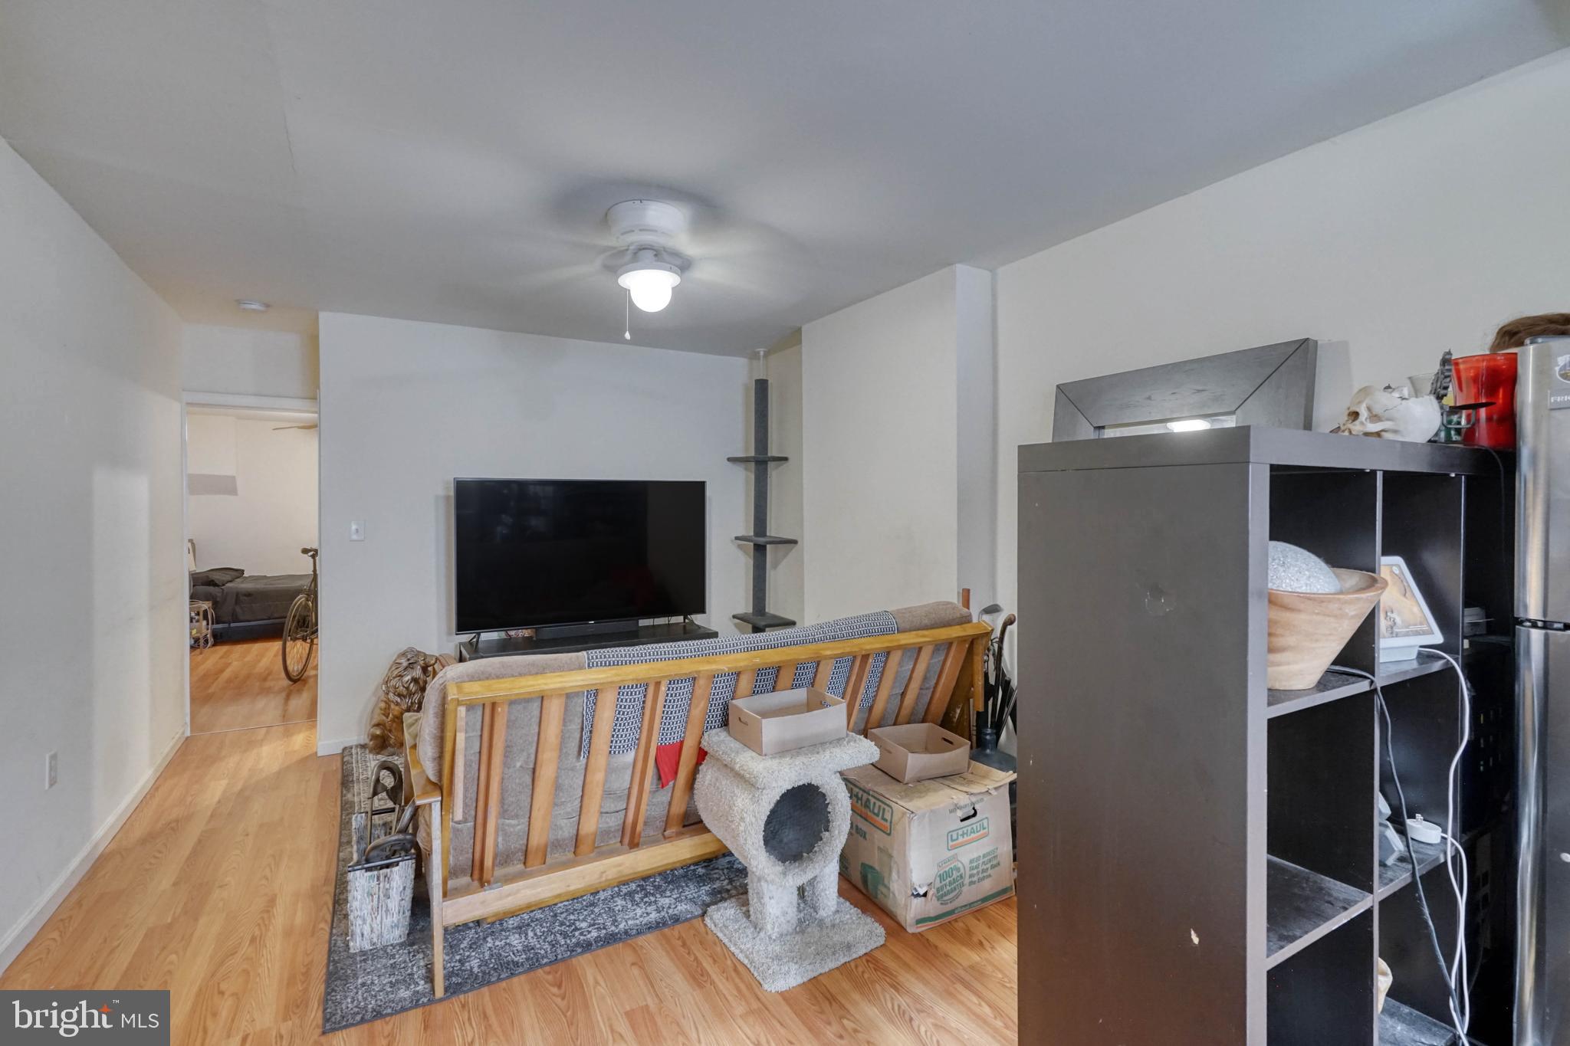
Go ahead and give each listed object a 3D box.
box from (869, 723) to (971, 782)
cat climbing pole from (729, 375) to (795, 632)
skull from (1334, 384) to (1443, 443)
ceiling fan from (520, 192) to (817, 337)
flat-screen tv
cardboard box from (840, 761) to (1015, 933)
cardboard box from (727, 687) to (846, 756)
[{"bbox_3d":[0.503,0.862,2.618,0.272,0.115,0.248,-1,1,-24],"label":"box"},{"bbox_3d":[-0.183,0.080,5.093,0.340,2.430,0.420,-1,1,-31],"label":"cat climbing pole"},{"bbox_3d":[1.221,-0.209,1.418,0.180,0.138,0.130,0,1,17],"label":"skull"},{"bbox_3d":[-0.527,-0.968,2.683,1.090,0.420,1.090,-1,1,-31],"label":"ceiling fan"},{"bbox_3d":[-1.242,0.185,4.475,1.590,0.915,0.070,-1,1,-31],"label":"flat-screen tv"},{"bbox_3d":[0.499,1.132,2.584,0.457,0.405,0.457,-1,1,-29],"label":"cardboard box"},{"bbox_3d":[0.011,0.674,2.400,0.325,0.112,0.245,-1,1,-30],"label":"cardboard box"}]

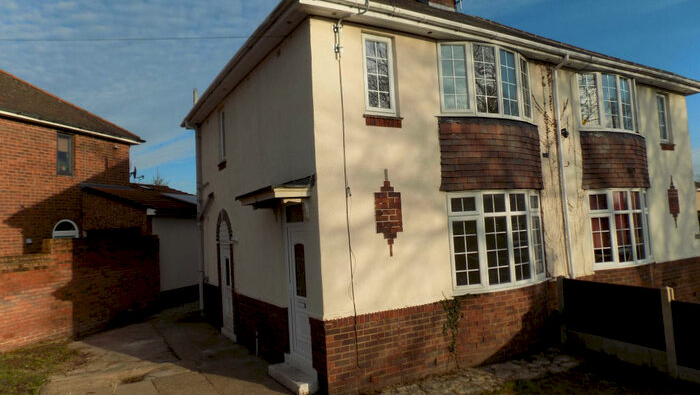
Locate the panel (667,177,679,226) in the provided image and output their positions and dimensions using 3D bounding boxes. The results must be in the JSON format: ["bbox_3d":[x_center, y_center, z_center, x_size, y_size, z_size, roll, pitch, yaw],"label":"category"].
[{"bbox_3d":[7.515,0.102,10.787,0.457,1.190,0.061,-1,-4,-30],"label":"panel"}]

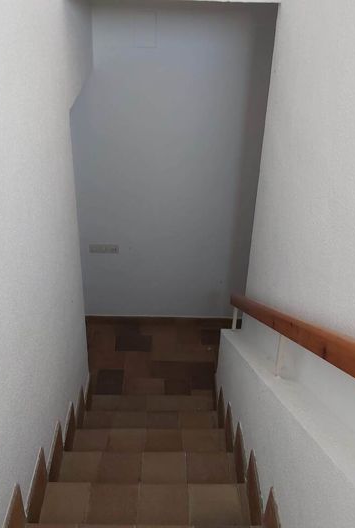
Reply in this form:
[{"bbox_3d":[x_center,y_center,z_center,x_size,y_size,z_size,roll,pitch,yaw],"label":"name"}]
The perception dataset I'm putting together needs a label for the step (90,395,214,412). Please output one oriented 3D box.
[{"bbox_3d":[-0.167,1.059,3.533,0.821,0.185,0.302,1,32,-2],"label":"step"}]

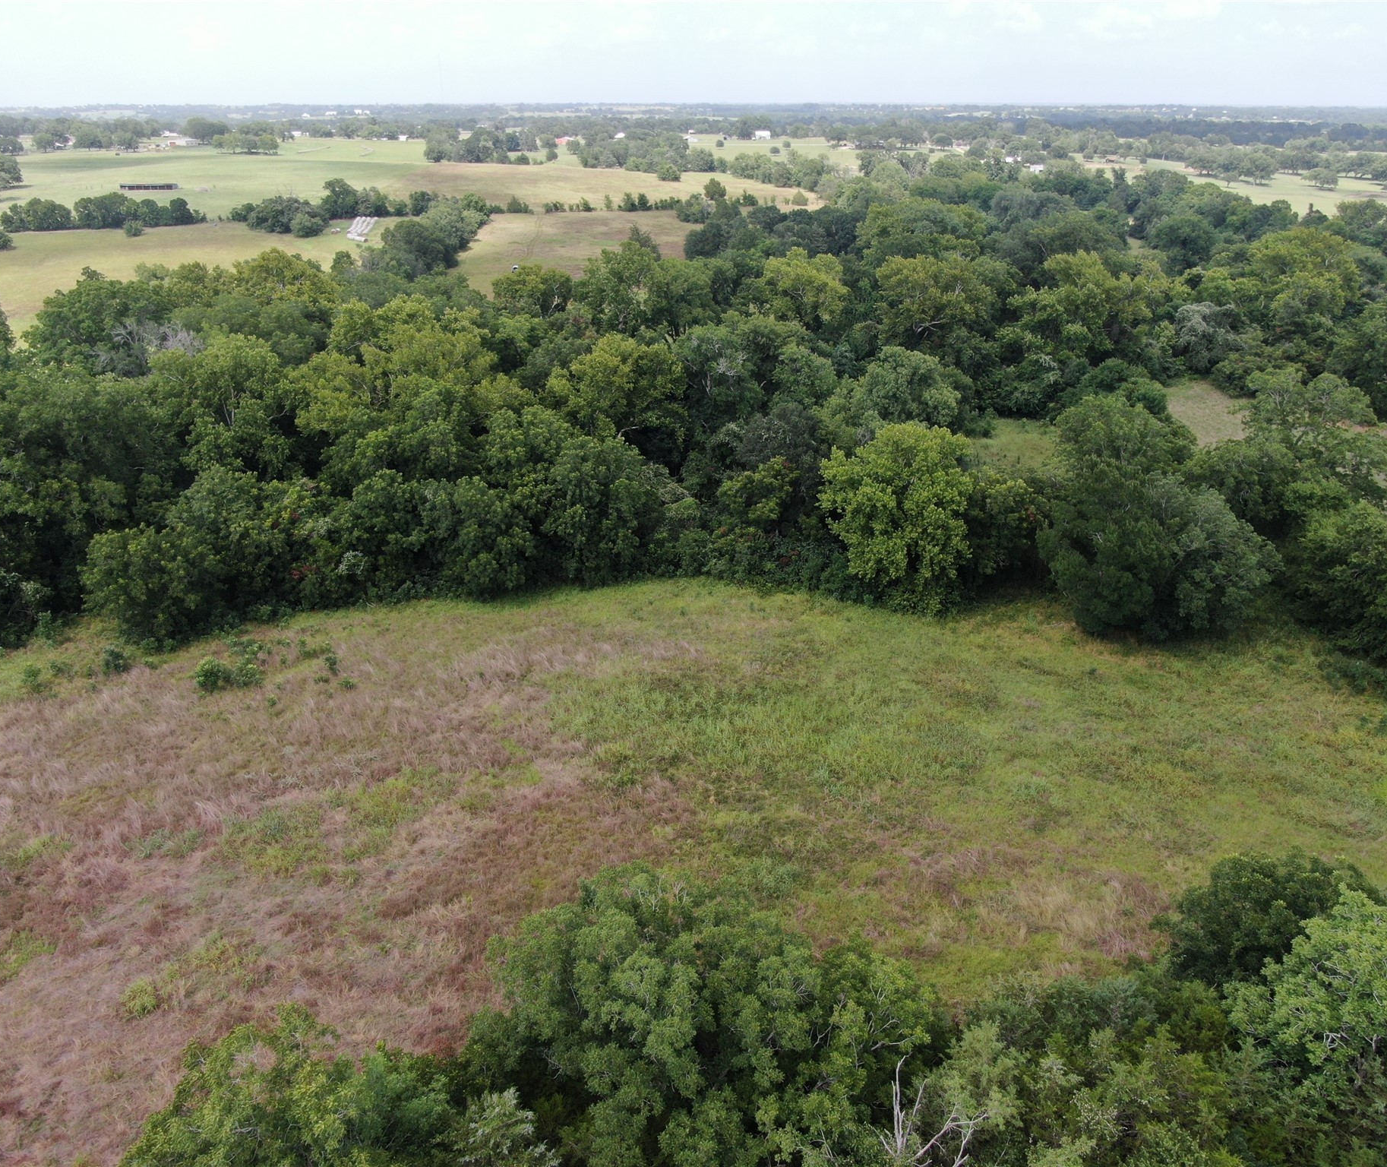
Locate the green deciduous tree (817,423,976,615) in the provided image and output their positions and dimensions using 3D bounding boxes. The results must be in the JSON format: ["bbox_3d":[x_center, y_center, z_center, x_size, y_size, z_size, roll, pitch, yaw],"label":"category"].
[{"bbox_3d":[17.140,-6.080,90.550,12.830,15.390,12.110,0,24,0],"label":"green deciduous tree"}]

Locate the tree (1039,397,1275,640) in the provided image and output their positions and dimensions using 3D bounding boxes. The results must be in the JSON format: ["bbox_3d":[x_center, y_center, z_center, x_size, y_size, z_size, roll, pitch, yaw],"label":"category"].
[{"bbox_3d":[37.670,-6.100,88.070,17.650,17.450,15.390,0,24,0],"label":"tree"}]

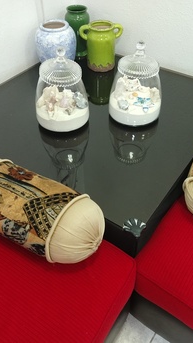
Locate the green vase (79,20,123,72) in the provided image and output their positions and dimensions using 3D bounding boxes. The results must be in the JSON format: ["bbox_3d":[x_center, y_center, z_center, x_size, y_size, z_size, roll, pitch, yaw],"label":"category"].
[{"bbox_3d":[0.025,-0.577,1.466,0.198,0.191,0.128,-5,45,-4],"label":"green vase"}]

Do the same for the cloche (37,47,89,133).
[{"bbox_3d":[-0.121,-0.302,1.124,0.193,0.285,0.193,-1,45,0],"label":"cloche"}]

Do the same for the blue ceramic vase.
[{"bbox_3d":[-0.186,-0.594,1.493,0.192,0.180,0.192,-1,45,0],"label":"blue ceramic vase"}]

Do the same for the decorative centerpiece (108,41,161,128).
[{"bbox_3d":[0.149,-0.327,1.144,0.194,0.287,0.194,-1,45,0],"label":"decorative centerpiece"}]

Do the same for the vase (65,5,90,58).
[{"bbox_3d":[-0.089,-0.689,1.562,0.120,0.215,0.120,-1,45,0],"label":"vase"}]

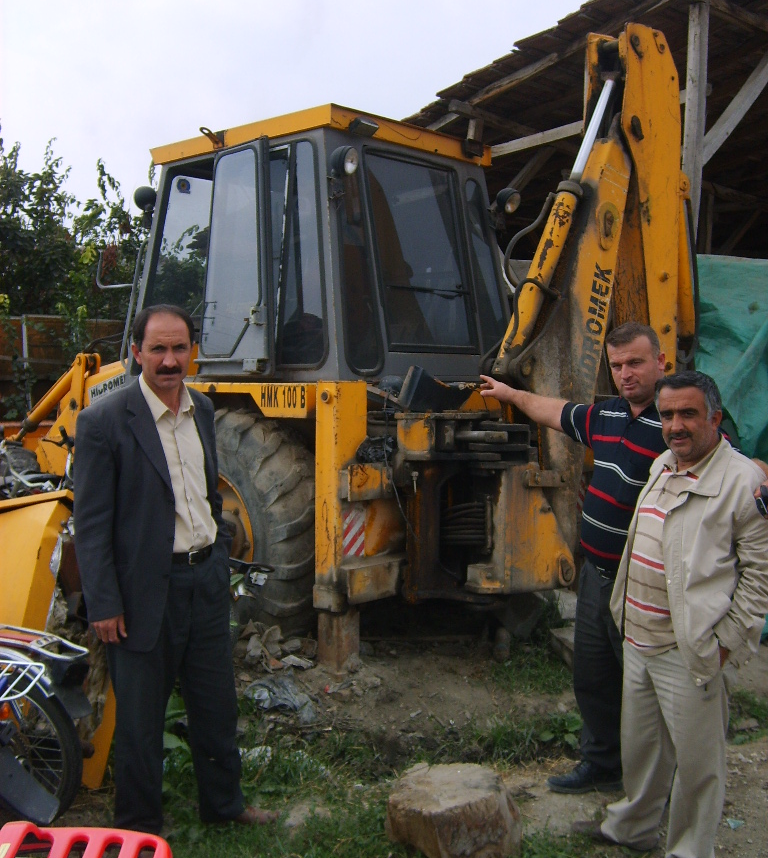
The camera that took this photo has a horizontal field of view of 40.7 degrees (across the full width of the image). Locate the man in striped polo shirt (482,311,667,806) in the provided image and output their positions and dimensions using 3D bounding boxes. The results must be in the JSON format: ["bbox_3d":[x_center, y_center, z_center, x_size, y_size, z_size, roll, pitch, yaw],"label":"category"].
[{"bbox_3d":[0.800,0.455,3.600,1.080,1.700,0.500,4,6,42],"label":"man in striped polo shirt"}]

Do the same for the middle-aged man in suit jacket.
[{"bbox_3d":[-0.660,0.465,3.270,0.540,1.720,0.420,-2,5,-35],"label":"middle-aged man in suit jacket"}]

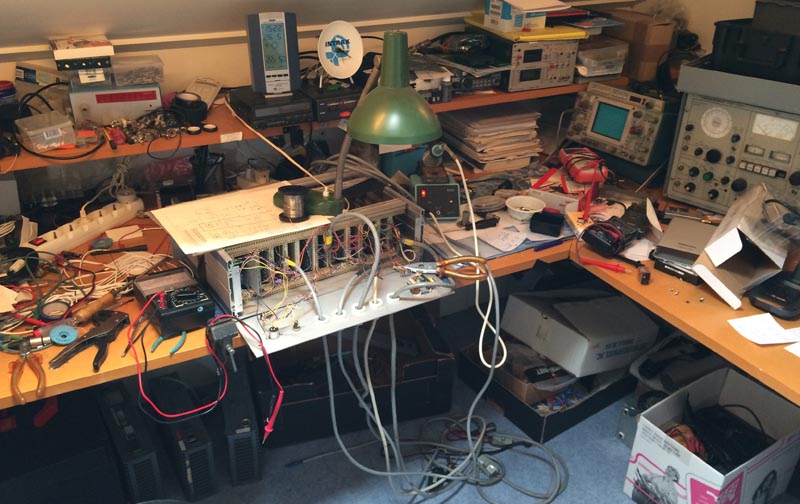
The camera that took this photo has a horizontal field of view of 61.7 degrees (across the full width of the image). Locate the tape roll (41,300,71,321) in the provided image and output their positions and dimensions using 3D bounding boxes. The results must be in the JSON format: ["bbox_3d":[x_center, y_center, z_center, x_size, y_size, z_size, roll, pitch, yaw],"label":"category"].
[{"bbox_3d":[-0.665,0.113,1.296,0.053,0.014,0.053,-13,29,-23],"label":"tape roll"}]

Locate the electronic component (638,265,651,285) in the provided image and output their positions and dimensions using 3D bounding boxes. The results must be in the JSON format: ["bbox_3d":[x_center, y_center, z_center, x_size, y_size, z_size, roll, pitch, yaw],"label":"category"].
[{"bbox_3d":[0.576,0.055,1.577,0.020,0.030,0.034,0,27,2],"label":"electronic component"}]

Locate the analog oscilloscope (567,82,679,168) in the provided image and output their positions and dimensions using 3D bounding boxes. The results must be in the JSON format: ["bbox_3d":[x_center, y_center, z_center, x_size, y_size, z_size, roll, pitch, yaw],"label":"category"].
[{"bbox_3d":[0.810,-0.417,2.145,0.430,0.197,0.295,-7,26,-38],"label":"analog oscilloscope"}]

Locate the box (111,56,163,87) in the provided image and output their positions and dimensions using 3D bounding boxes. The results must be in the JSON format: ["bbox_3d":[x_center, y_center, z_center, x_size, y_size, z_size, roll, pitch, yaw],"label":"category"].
[{"bbox_3d":[-0.721,-0.503,1.849,0.120,0.057,0.100,-10,29,-17],"label":"box"}]

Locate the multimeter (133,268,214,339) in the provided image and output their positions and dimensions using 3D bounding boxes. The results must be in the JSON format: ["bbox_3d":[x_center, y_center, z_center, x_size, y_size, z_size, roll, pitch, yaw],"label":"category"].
[{"bbox_3d":[-0.486,0.108,1.447,0.112,0.060,0.168,-16,31,-28],"label":"multimeter"}]

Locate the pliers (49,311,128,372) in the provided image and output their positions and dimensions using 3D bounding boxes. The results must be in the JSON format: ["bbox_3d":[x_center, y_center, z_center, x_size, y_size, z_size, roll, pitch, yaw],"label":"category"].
[{"bbox_3d":[-0.572,0.171,1.285,0.100,0.028,0.180,6,29,9],"label":"pliers"}]

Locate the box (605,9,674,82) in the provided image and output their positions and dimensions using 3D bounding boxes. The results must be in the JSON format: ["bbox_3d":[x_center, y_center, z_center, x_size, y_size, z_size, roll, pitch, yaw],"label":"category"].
[{"bbox_3d":[0.879,-0.762,2.478,0.120,0.208,0.205,-13,30,-23],"label":"box"}]

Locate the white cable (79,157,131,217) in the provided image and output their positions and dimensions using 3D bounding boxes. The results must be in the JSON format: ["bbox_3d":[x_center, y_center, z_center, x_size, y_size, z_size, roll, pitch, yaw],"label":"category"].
[{"bbox_3d":[-0.758,-0.162,1.728,0.140,0.150,0.070,-13,31,-24],"label":"white cable"}]

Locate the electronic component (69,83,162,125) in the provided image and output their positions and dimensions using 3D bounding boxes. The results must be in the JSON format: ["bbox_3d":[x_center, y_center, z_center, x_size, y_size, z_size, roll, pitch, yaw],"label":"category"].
[{"bbox_3d":[-0.655,-0.366,1.572,0.188,0.075,0.200,-8,28,-15],"label":"electronic component"}]

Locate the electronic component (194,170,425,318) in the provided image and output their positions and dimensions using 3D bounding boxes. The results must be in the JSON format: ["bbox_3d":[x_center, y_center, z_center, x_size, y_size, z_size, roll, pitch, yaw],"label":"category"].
[{"bbox_3d":[-0.199,-0.025,1.544,0.465,0.133,0.210,-16,32,-28],"label":"electronic component"}]

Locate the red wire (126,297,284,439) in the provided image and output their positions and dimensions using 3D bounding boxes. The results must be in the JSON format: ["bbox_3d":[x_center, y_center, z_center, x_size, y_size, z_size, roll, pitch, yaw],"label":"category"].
[{"bbox_3d":[-0.403,0.245,1.394,0.270,0.300,0.200,-13,30,-23],"label":"red wire"}]

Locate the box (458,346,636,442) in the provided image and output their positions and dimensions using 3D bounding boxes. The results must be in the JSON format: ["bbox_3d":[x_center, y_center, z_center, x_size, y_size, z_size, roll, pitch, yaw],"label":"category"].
[{"bbox_3d":[0.483,0.402,2.227,0.410,0.107,0.390,-17,31,-30],"label":"box"}]

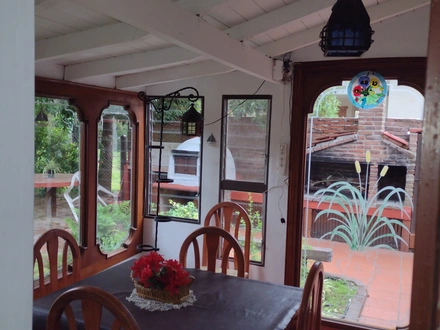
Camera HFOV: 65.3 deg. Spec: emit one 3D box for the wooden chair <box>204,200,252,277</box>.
[{"bbox_3d":[-0.009,0.818,2.716,0.450,1.000,0.500,4,5,18],"label":"wooden chair"}]

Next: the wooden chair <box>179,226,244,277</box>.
[{"bbox_3d":[-0.115,0.883,1.952,0.450,1.000,0.500,4,5,17],"label":"wooden chair"}]

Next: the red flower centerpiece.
[{"bbox_3d":[-0.295,0.544,1.757,0.310,0.178,0.190,4,6,20],"label":"red flower centerpiece"}]

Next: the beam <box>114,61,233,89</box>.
[{"bbox_3d":[-0.365,-0.715,2.688,1.070,0.115,0.065,-3,3,21],"label":"beam"}]

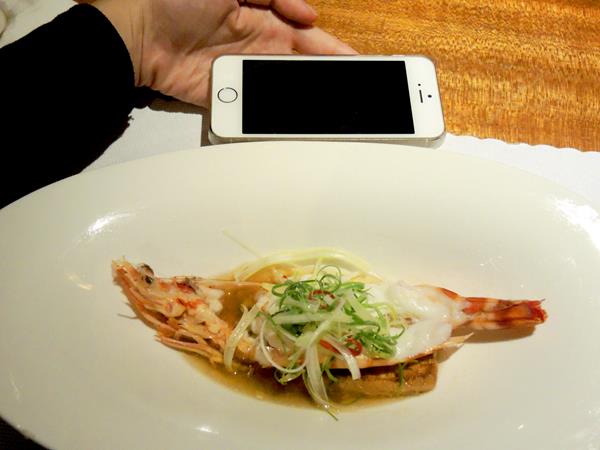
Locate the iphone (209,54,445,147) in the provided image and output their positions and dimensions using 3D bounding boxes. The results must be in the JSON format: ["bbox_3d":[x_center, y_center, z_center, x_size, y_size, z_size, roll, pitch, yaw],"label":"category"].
[{"bbox_3d":[0.014,-0.068,0.395,0.124,0.008,0.059,0,59,-3],"label":"iphone"}]

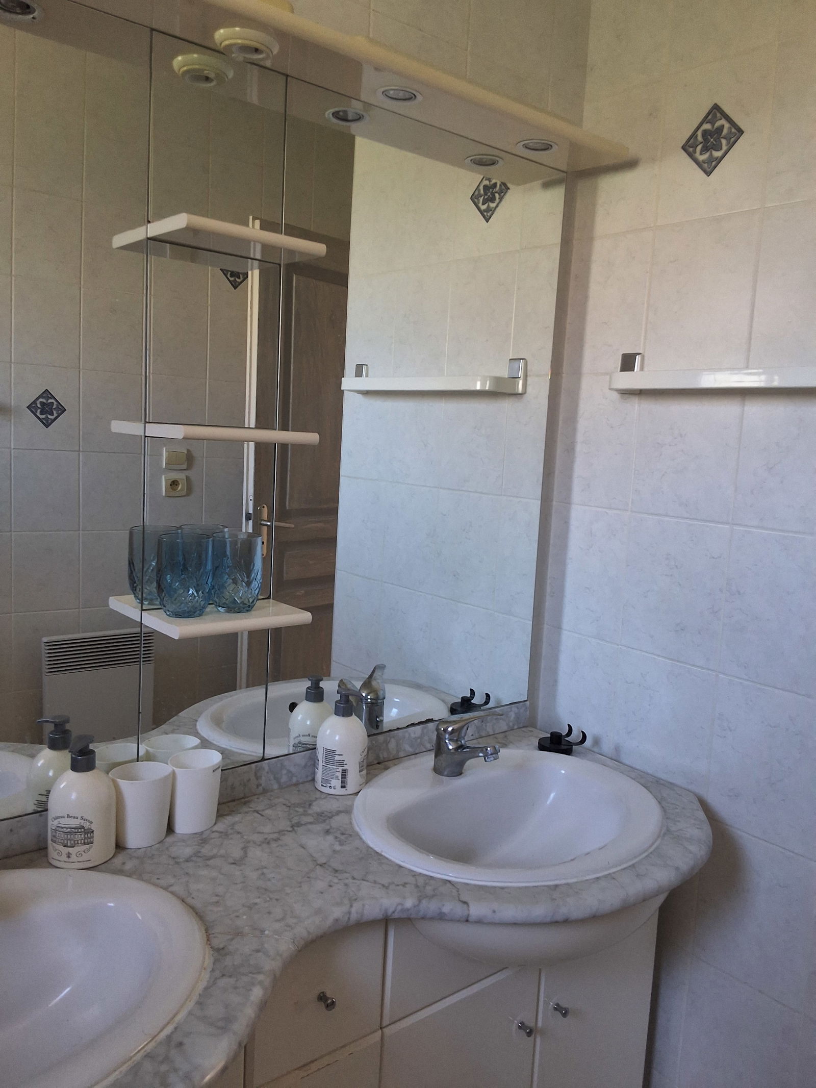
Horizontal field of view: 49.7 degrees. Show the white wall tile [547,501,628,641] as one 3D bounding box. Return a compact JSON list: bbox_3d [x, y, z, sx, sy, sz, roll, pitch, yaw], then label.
[{"bbox_3d":[0.344,0.055,1.691,0.009,0.249,0.182,-3,9,-39],"label":"white wall tile"}]

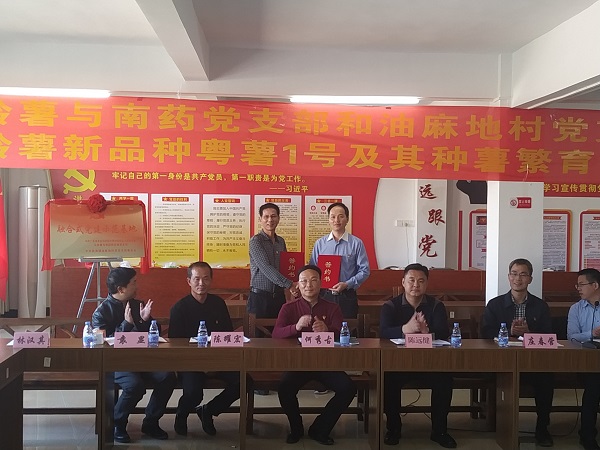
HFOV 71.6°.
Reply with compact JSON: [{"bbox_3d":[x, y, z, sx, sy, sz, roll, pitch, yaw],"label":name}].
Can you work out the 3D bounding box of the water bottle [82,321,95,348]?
[{"bbox_3d":[-1.324,0.689,2.610,0.064,0.166,0.064,1,2,-3],"label":"water bottle"}]

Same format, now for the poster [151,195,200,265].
[{"bbox_3d":[-1.558,0.083,5.200,0.602,0.929,0.015,1,2,-3],"label":"poster"}]

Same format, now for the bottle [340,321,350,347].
[{"bbox_3d":[0.291,0.702,2.667,0.062,0.156,0.062,1,2,-3],"label":"bottle"}]

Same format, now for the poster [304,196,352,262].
[{"bbox_3d":[0.370,0.097,5.320,0.602,0.939,0.015,1,2,-3],"label":"poster"}]

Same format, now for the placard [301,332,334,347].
[{"bbox_3d":[0.117,0.726,2.637,0.206,0.092,0.045,1,2,-3],"label":"placard"}]

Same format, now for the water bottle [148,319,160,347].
[{"bbox_3d":[-0.920,0.687,2.630,0.064,0.166,0.064,1,2,-3],"label":"water bottle"}]

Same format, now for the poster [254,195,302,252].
[{"bbox_3d":[-0.334,0.105,6.400,0.720,1.130,0.020,1,2,-3],"label":"poster"}]

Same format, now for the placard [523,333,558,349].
[{"bbox_3d":[1.569,0.754,2.710,0.210,0.092,0.070,1,2,-3],"label":"placard"}]

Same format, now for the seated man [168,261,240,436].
[{"bbox_3d":[-0.662,0.889,3.060,0.560,1.230,0.650,0,2,-9],"label":"seated man"}]

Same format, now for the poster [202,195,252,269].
[{"bbox_3d":[-0.921,0.088,5.250,0.598,0.934,0.015,1,2,-3],"label":"poster"}]

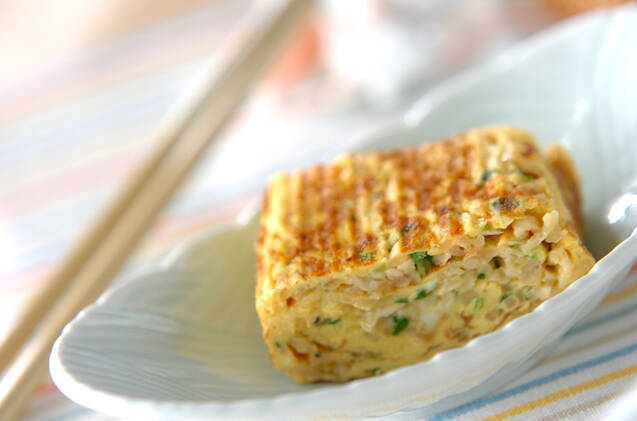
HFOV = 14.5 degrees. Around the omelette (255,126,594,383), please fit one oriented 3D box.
[{"bbox_3d":[0.023,0.008,0.570,0.069,0.030,0.037,-14,41,9],"label":"omelette"}]

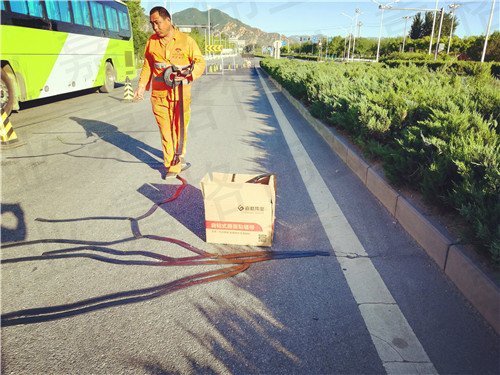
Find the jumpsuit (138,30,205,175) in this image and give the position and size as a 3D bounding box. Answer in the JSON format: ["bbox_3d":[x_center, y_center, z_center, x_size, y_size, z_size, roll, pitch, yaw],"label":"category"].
[{"bbox_3d":[-0.820,-0.900,3.979,0.640,1.460,0.420,7,21,19],"label":"jumpsuit"}]

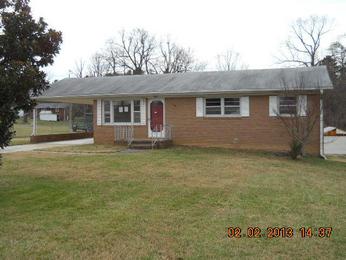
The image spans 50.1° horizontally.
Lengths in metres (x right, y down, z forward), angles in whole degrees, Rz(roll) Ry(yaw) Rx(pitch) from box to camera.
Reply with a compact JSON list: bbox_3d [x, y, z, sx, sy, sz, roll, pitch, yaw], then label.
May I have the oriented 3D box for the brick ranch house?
[{"bbox_3d":[0.720,-1.220,23.600,16.700,4.800,8.500,0,1,19],"label":"brick ranch house"}]

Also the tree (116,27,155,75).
[{"bbox_3d":[-4.560,-5.681,45.000,5.362,13.321,5.362,0,1,0],"label":"tree"}]

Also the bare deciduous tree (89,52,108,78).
[{"bbox_3d":[-10.467,-5.011,52.000,2.951,11.757,2.951,0,1,0],"label":"bare deciduous tree"}]

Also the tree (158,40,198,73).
[{"bbox_3d":[0.584,-5.338,48.000,5.175,12.540,5.175,0,1,0],"label":"tree"}]

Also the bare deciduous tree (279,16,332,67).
[{"bbox_3d":[15.037,-5.876,42.000,6.434,14.008,6.434,0,1,0],"label":"bare deciduous tree"}]

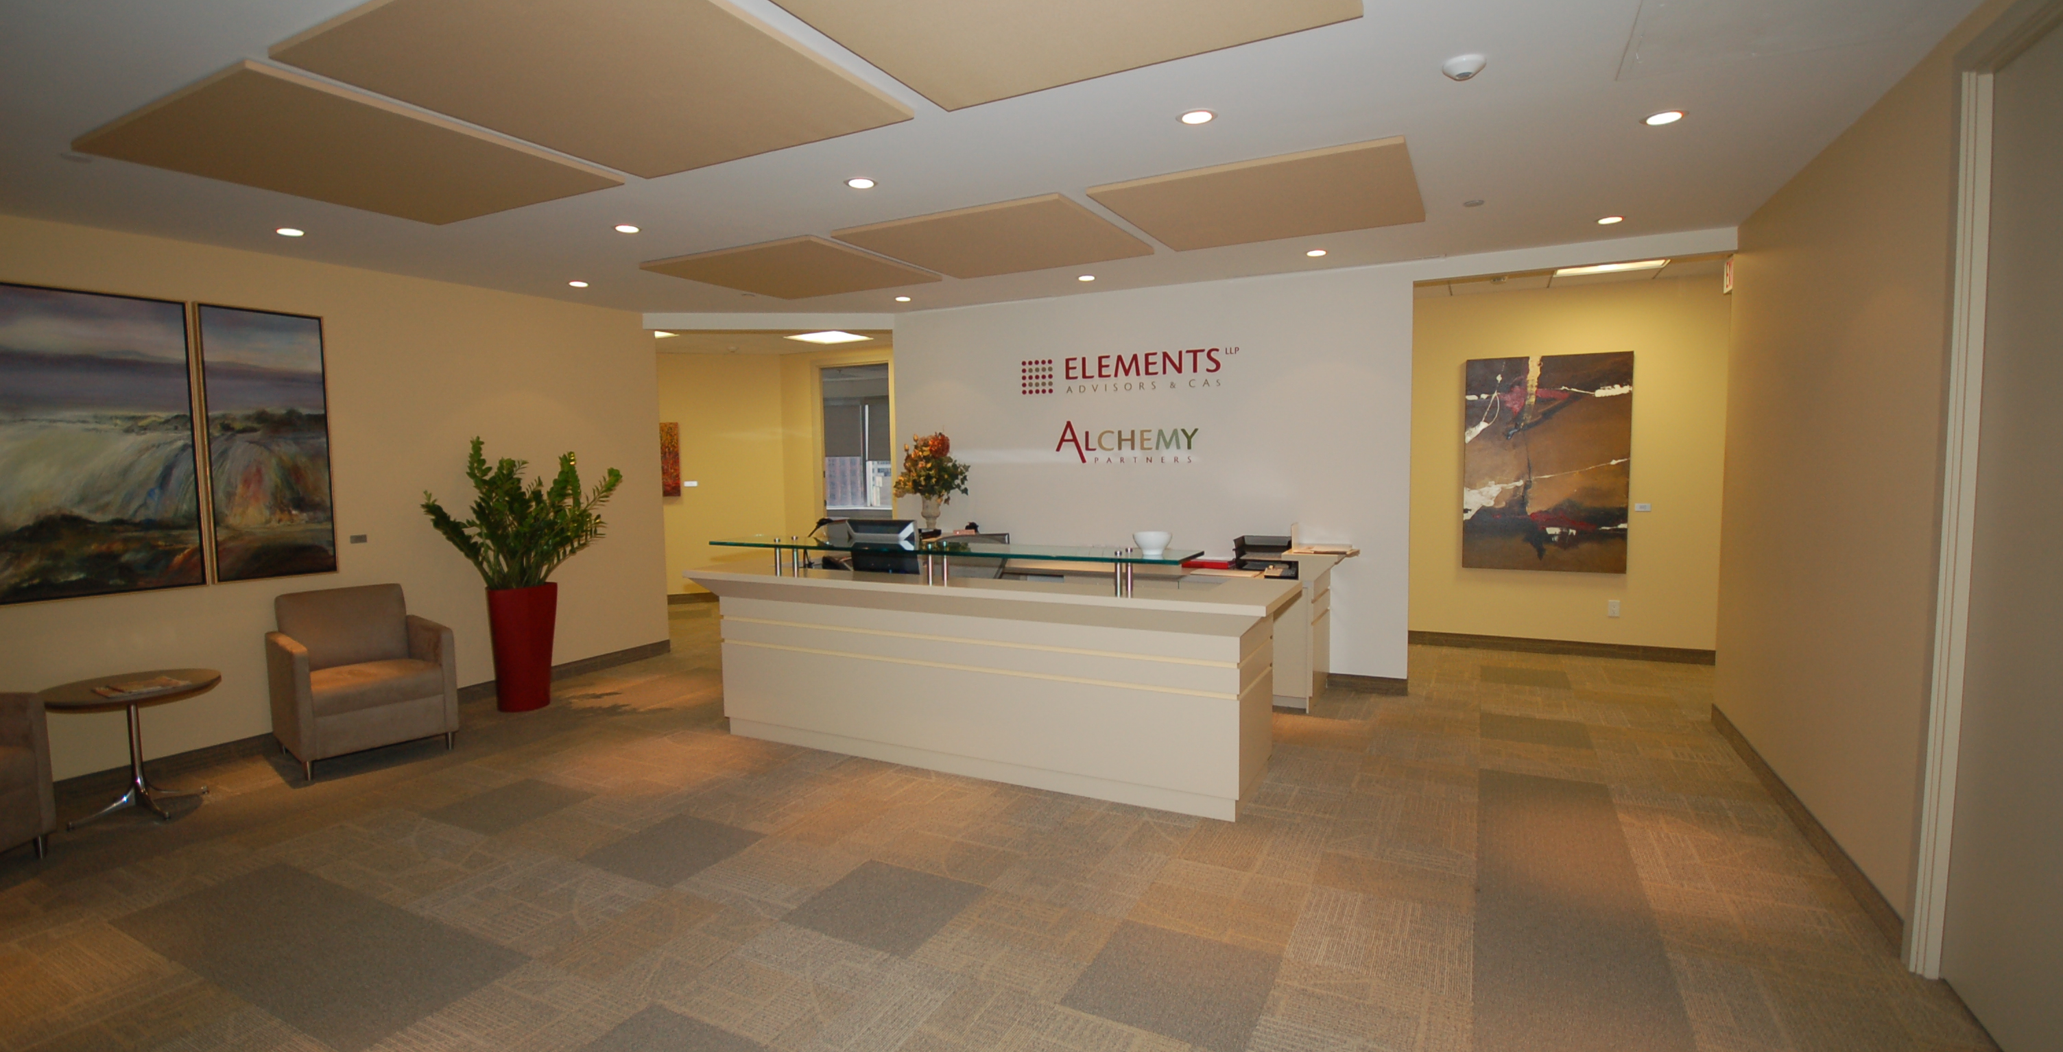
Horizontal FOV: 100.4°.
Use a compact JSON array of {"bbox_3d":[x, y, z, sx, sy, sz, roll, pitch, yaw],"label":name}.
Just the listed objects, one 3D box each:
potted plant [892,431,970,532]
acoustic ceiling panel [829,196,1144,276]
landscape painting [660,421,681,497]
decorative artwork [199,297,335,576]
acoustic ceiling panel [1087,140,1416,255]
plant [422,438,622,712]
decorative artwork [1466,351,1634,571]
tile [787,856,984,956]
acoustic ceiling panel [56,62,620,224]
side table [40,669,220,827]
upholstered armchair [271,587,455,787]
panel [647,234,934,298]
[{"bbox_3d":[-0.724,-0.320,6.199,0.520,0.740,0.480,-1,4,0],"label":"potted plant"},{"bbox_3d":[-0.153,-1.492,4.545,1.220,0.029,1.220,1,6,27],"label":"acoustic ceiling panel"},{"bbox_3d":[-3.831,-0.672,8.799,0.420,0.762,0.040,-2,5,-9],"label":"landscape painting"},{"bbox_3d":[-4.145,-0.436,4.669,0.050,1.450,0.540,1,5,28],"label":"decorative artwork"},{"bbox_3d":[1.062,-1.447,3.864,1.220,0.035,1.200,1,5,28],"label":"acoustic ceiling panel"},{"bbox_3d":[-3.212,0.298,5.503,0.920,1.720,1.080,1,5,28],"label":"plant"},{"bbox_3d":[3.804,-0.456,6.367,1.050,1.585,0.040,1,5,28],"label":"decorative artwork"},{"bbox_3d":[-0.490,1.298,2.939,0.500,0.008,0.500,1,6,27],"label":"tile"},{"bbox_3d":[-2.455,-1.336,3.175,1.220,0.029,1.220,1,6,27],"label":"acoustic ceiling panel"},{"bbox_3d":[-4.056,1.007,3.902,0.600,0.585,0.600,1,5,28],"label":"side table"},{"bbox_3d":[-3.624,0.806,4.659,0.700,0.850,0.680,3,6,40],"label":"upholstered armchair"},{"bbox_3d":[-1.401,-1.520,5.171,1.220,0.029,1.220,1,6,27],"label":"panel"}]

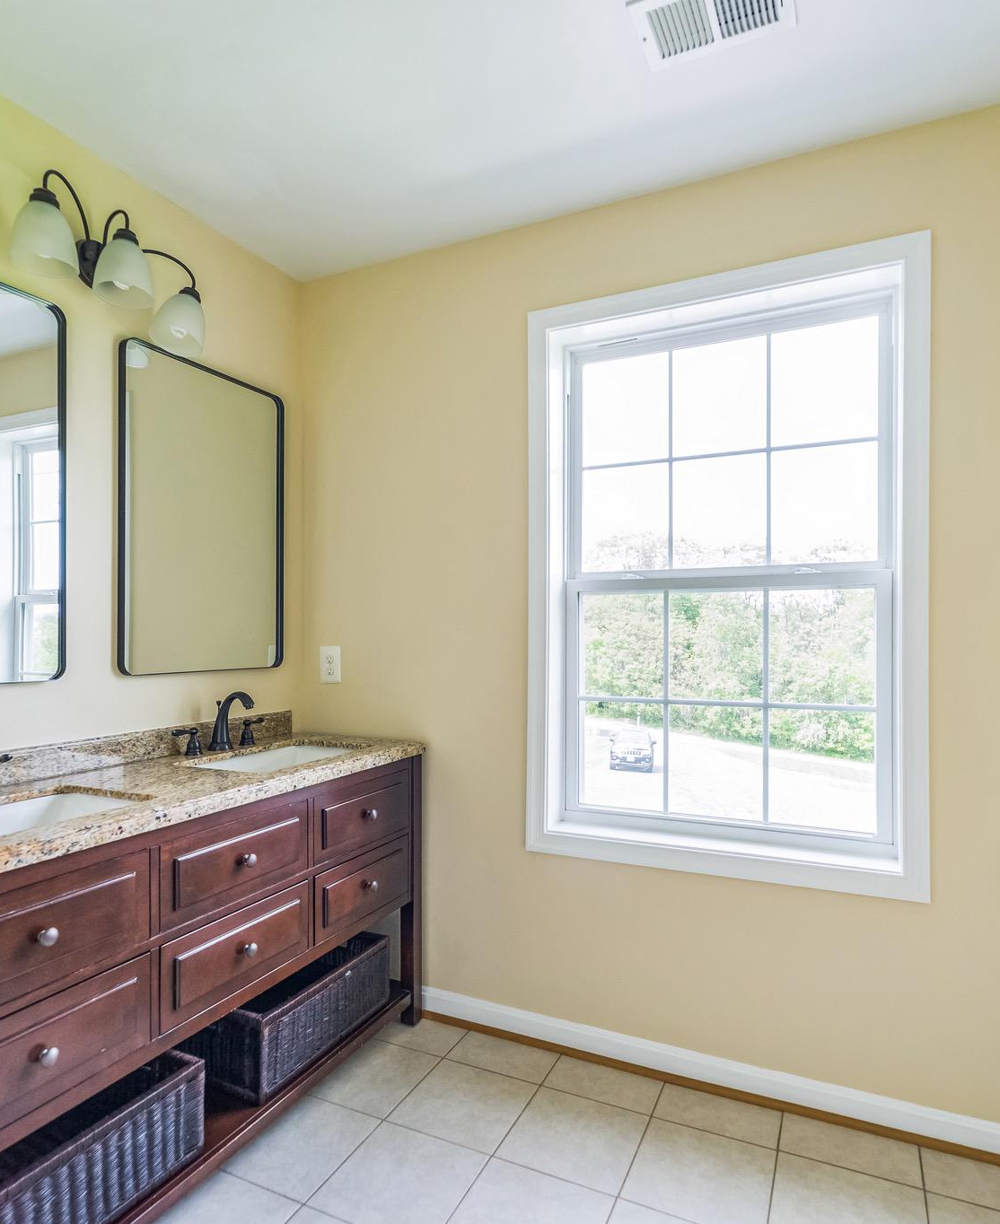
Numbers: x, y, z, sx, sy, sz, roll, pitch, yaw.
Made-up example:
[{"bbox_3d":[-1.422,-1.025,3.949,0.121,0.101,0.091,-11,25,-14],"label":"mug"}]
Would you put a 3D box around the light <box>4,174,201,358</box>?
[{"bbox_3d":[-0.947,-0.858,1.766,0.230,0.235,0.525,-1,-1,25],"label":"light"}]

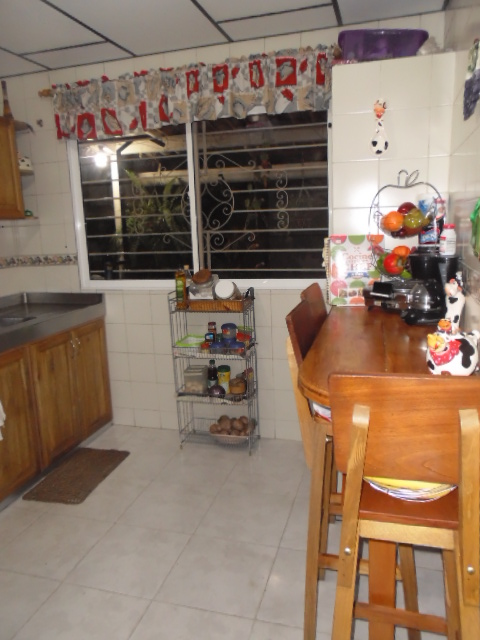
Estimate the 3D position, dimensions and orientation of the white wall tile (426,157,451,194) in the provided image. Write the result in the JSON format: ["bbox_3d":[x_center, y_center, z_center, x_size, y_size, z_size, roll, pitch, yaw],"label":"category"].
[{"bbox_3d":[0.858,-0.601,2.082,0.093,0.200,0.010,1,12,17],"label":"white wall tile"}]

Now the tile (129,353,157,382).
[{"bbox_3d":[-0.662,0.329,3.290,0.203,0.203,0.010,1,11,16],"label":"tile"}]

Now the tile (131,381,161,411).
[{"bbox_3d":[-0.654,0.528,3.329,0.203,0.203,0.010,1,11,16],"label":"tile"}]

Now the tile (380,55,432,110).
[{"bbox_3d":[0.700,-0.999,2.035,0.203,0.203,0.010,1,11,16],"label":"tile"}]

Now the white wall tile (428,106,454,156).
[{"bbox_3d":[0.848,-0.797,2.032,0.088,0.203,0.010,1,11,16],"label":"white wall tile"}]

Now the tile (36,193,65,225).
[{"bbox_3d":[-1.273,-0.746,3.252,0.203,0.203,0.010,1,11,16],"label":"tile"}]

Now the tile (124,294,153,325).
[{"bbox_3d":[-0.678,-0.070,3.213,0.203,0.203,0.010,1,11,16],"label":"tile"}]

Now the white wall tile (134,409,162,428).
[{"bbox_3d":[-0.641,0.680,3.343,0.206,0.127,0.010,1,12,17],"label":"white wall tile"}]

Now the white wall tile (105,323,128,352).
[{"bbox_3d":[-0.869,0.124,3.341,0.200,0.200,0.010,1,12,17],"label":"white wall tile"}]

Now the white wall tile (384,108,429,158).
[{"bbox_3d":[0.719,-0.812,2.102,0.200,0.200,0.010,1,12,17],"label":"white wall tile"}]

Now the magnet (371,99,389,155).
[{"bbox_3d":[0.610,-0.838,2.087,0.078,0.235,0.030,1,12,17],"label":"magnet"}]

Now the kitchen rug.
[{"bbox_3d":[-0.927,0.890,2.801,0.365,0.010,0.600,0,11,12],"label":"kitchen rug"}]

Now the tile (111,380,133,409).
[{"bbox_3d":[-0.841,0.517,3.370,0.199,0.197,0.010,1,12,17],"label":"tile"}]

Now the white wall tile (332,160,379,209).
[{"bbox_3d":[0.527,-0.614,2.184,0.203,0.203,0.010,1,12,17],"label":"white wall tile"}]

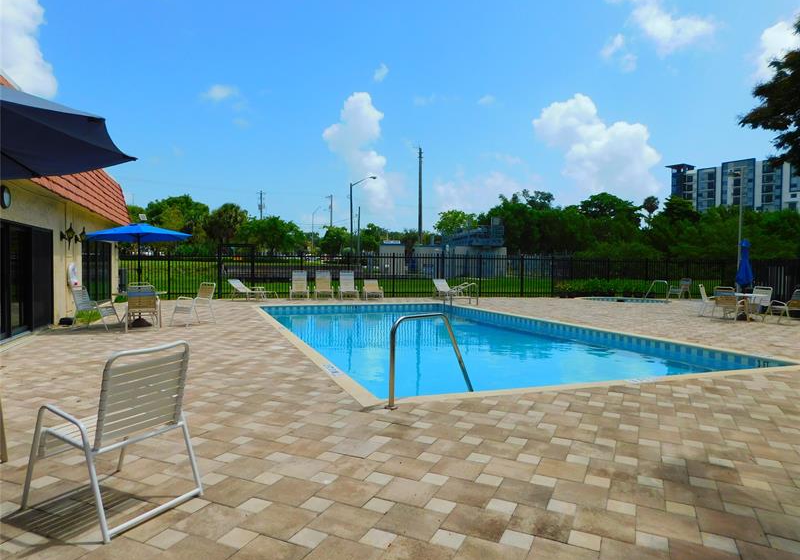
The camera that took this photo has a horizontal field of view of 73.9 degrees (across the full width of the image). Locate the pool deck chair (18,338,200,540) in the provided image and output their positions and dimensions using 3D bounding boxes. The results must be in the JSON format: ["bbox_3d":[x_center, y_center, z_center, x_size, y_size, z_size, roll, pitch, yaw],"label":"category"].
[{"bbox_3d":[-1.591,0.792,2.976,0.760,0.900,0.610,2,2,26],"label":"pool deck chair"}]

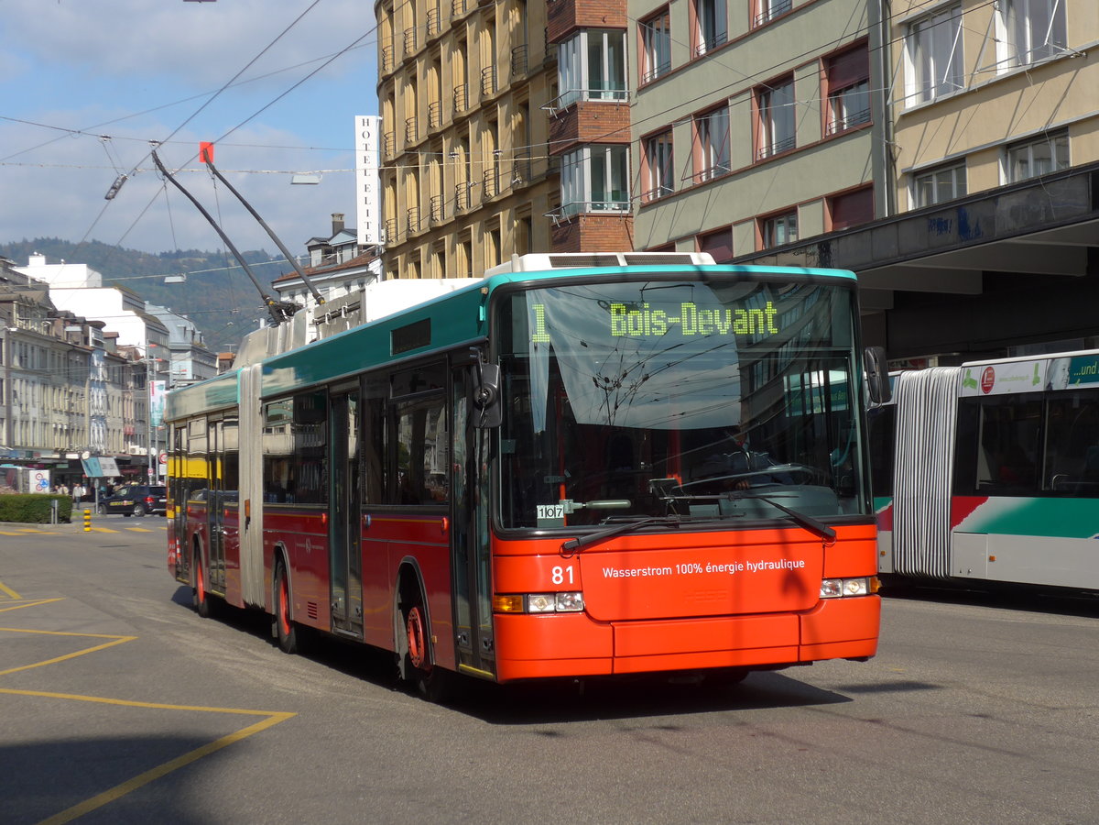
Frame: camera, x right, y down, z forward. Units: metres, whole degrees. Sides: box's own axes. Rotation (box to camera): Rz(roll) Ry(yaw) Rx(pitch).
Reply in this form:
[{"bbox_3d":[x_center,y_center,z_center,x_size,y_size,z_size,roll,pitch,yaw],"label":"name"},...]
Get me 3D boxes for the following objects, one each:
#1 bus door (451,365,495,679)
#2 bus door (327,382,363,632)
[{"bbox_3d":[-0.451,0.694,15.184,0.100,1.988,1.009,-1,-2,-16],"label":"bus door"},{"bbox_3d":[-1.617,0.805,19.294,0.100,2.039,1.360,-1,-2,-16],"label":"bus door"}]

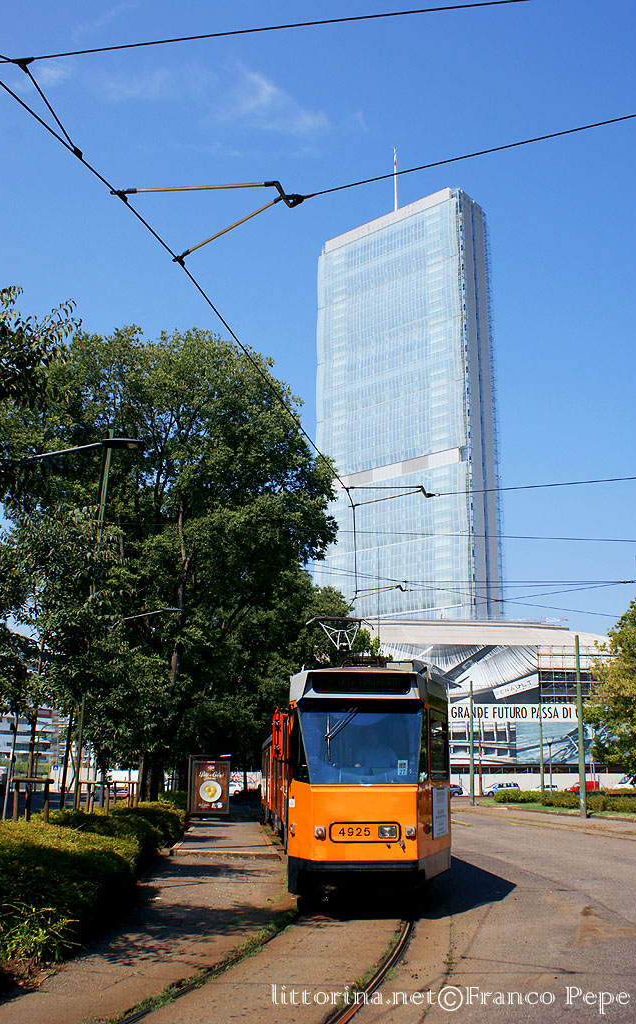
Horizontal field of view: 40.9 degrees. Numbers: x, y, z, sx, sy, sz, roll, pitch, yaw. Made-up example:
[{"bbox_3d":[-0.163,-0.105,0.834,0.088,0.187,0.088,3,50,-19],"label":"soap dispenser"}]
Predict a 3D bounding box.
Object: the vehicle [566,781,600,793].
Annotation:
[{"bbox_3d":[30.026,31.683,97.062,4.000,1.780,1.720,1,-17,0],"label":"vehicle"}]

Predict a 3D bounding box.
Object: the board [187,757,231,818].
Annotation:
[{"bbox_3d":[-3.909,9.799,30.451,1.450,2.100,0.250,2,-17,-5],"label":"board"}]

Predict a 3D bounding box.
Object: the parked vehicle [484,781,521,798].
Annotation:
[{"bbox_3d":[20.888,31.706,97.025,4.300,1.500,1.750,1,-17,0],"label":"parked vehicle"}]

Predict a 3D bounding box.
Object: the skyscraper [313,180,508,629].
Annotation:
[{"bbox_3d":[31.600,-11.586,307.173,61.500,209.200,23.500,-12,-21,34],"label":"skyscraper"}]

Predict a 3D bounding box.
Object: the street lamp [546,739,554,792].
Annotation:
[{"bbox_3d":[21.327,23.841,78.531,0.800,5.500,0.800,1,-17,0],"label":"street lamp"}]

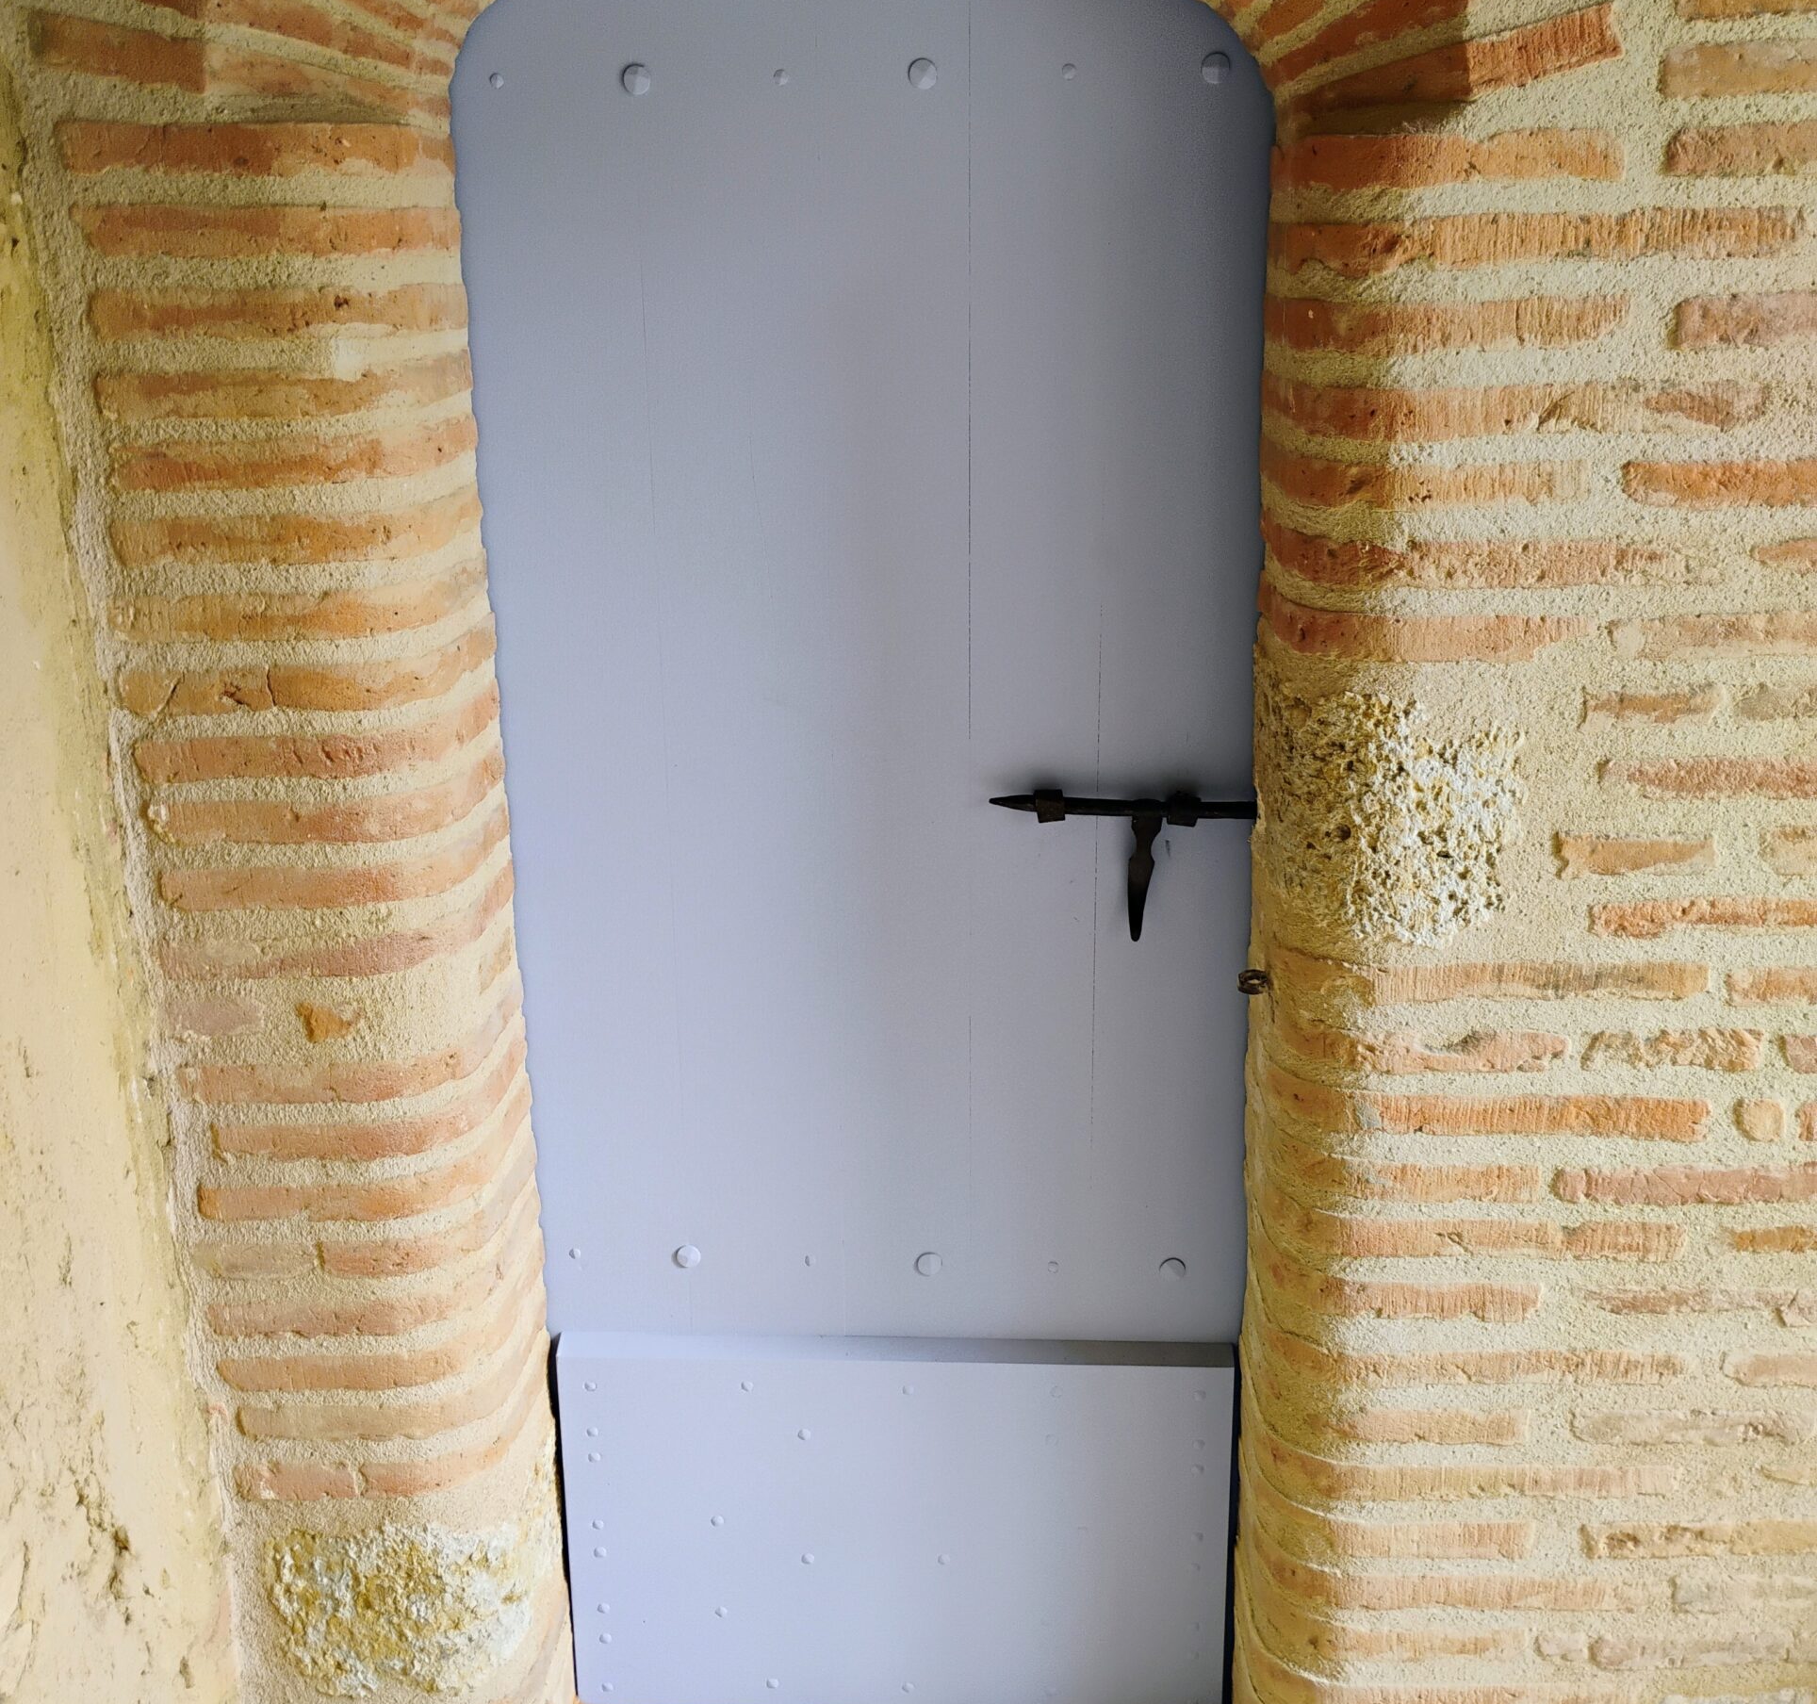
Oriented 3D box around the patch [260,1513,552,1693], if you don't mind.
[{"bbox_3d":[-0.532,0.752,2.082,0.238,0.220,0.167,1,17,4],"label":"patch"}]

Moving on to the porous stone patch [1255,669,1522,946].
[{"bbox_3d":[0.432,-0.057,1.776,0.201,0.245,0.187,1,17,4],"label":"porous stone patch"}]

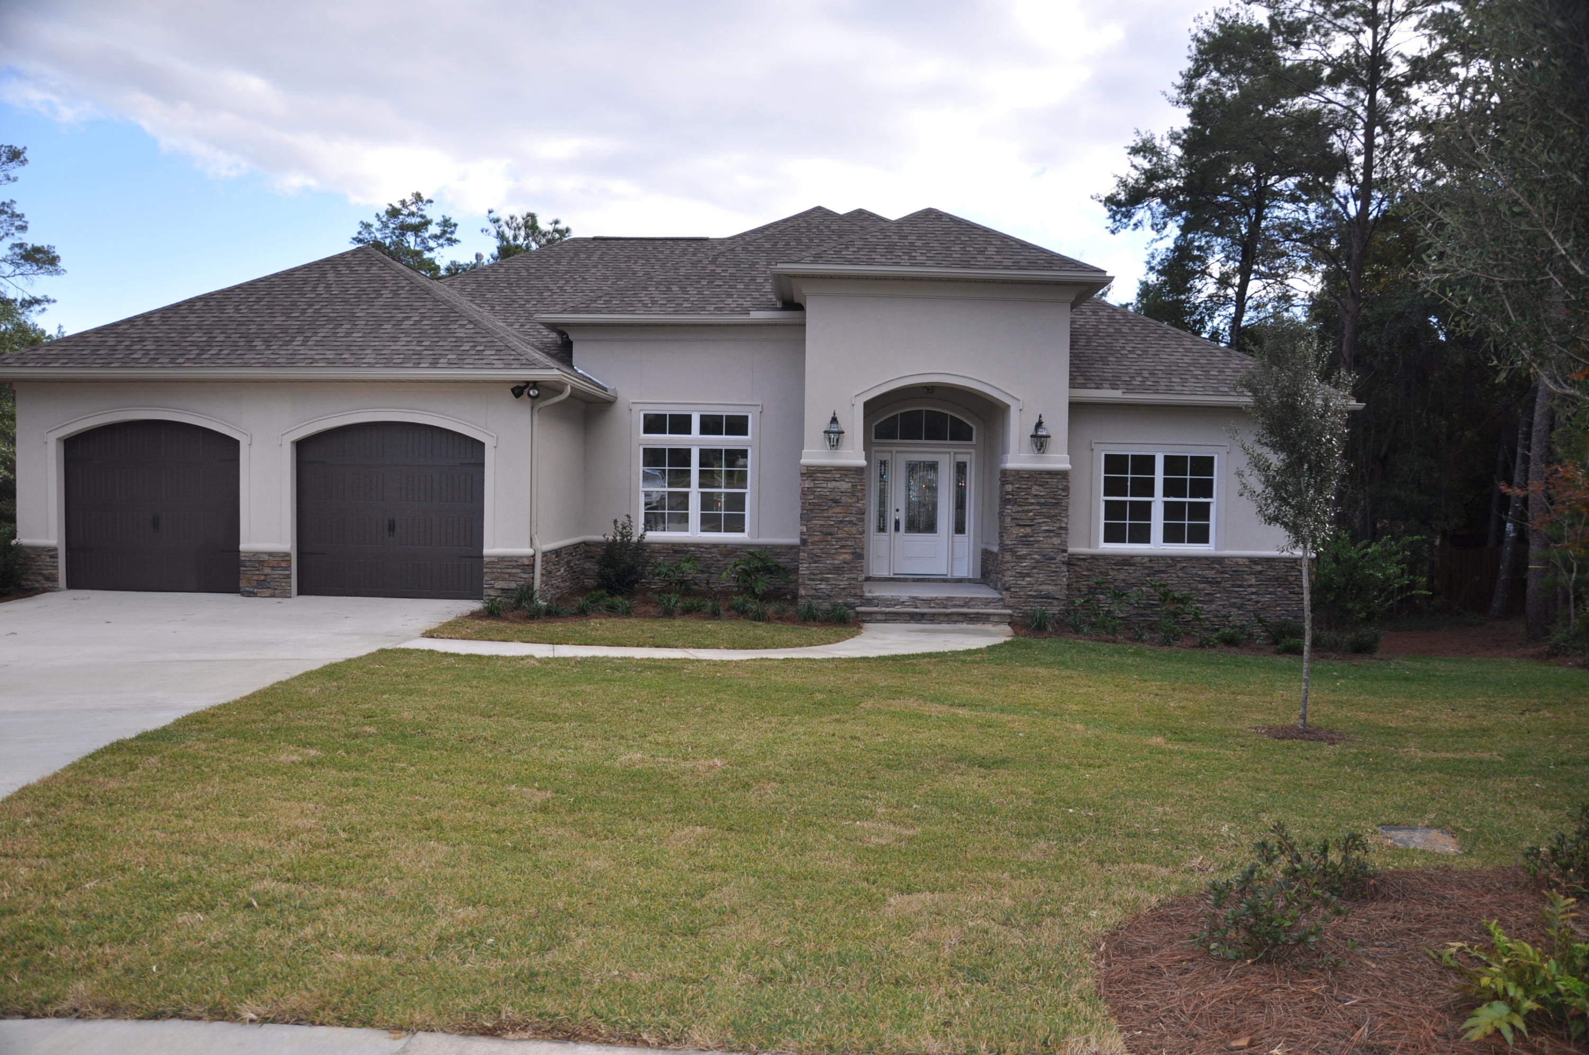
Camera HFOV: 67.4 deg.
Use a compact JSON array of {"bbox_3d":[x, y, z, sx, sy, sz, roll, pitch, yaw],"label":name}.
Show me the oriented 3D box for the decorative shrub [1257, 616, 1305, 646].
[{"bbox_3d":[7.387,1.575,18.100,0.700,0.419,0.600,1,2,4],"label":"decorative shrub"}]

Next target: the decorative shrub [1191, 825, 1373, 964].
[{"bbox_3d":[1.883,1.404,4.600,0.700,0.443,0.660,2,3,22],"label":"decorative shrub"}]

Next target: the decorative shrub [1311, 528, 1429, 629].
[{"bbox_3d":[9.979,0.881,20.700,1.789,1.706,1.610,1,2,4],"label":"decorative shrub"}]

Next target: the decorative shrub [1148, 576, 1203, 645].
[{"bbox_3d":[5.735,1.259,17.950,0.800,0.974,0.720,1,2,4],"label":"decorative shrub"}]

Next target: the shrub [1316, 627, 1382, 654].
[{"bbox_3d":[8.191,1.669,17.600,0.918,0.340,0.689,1,2,4],"label":"shrub"}]

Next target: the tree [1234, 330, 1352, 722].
[{"bbox_3d":[4.101,-0.015,9.800,0.960,3.361,0.960,2,3,23],"label":"tree"}]

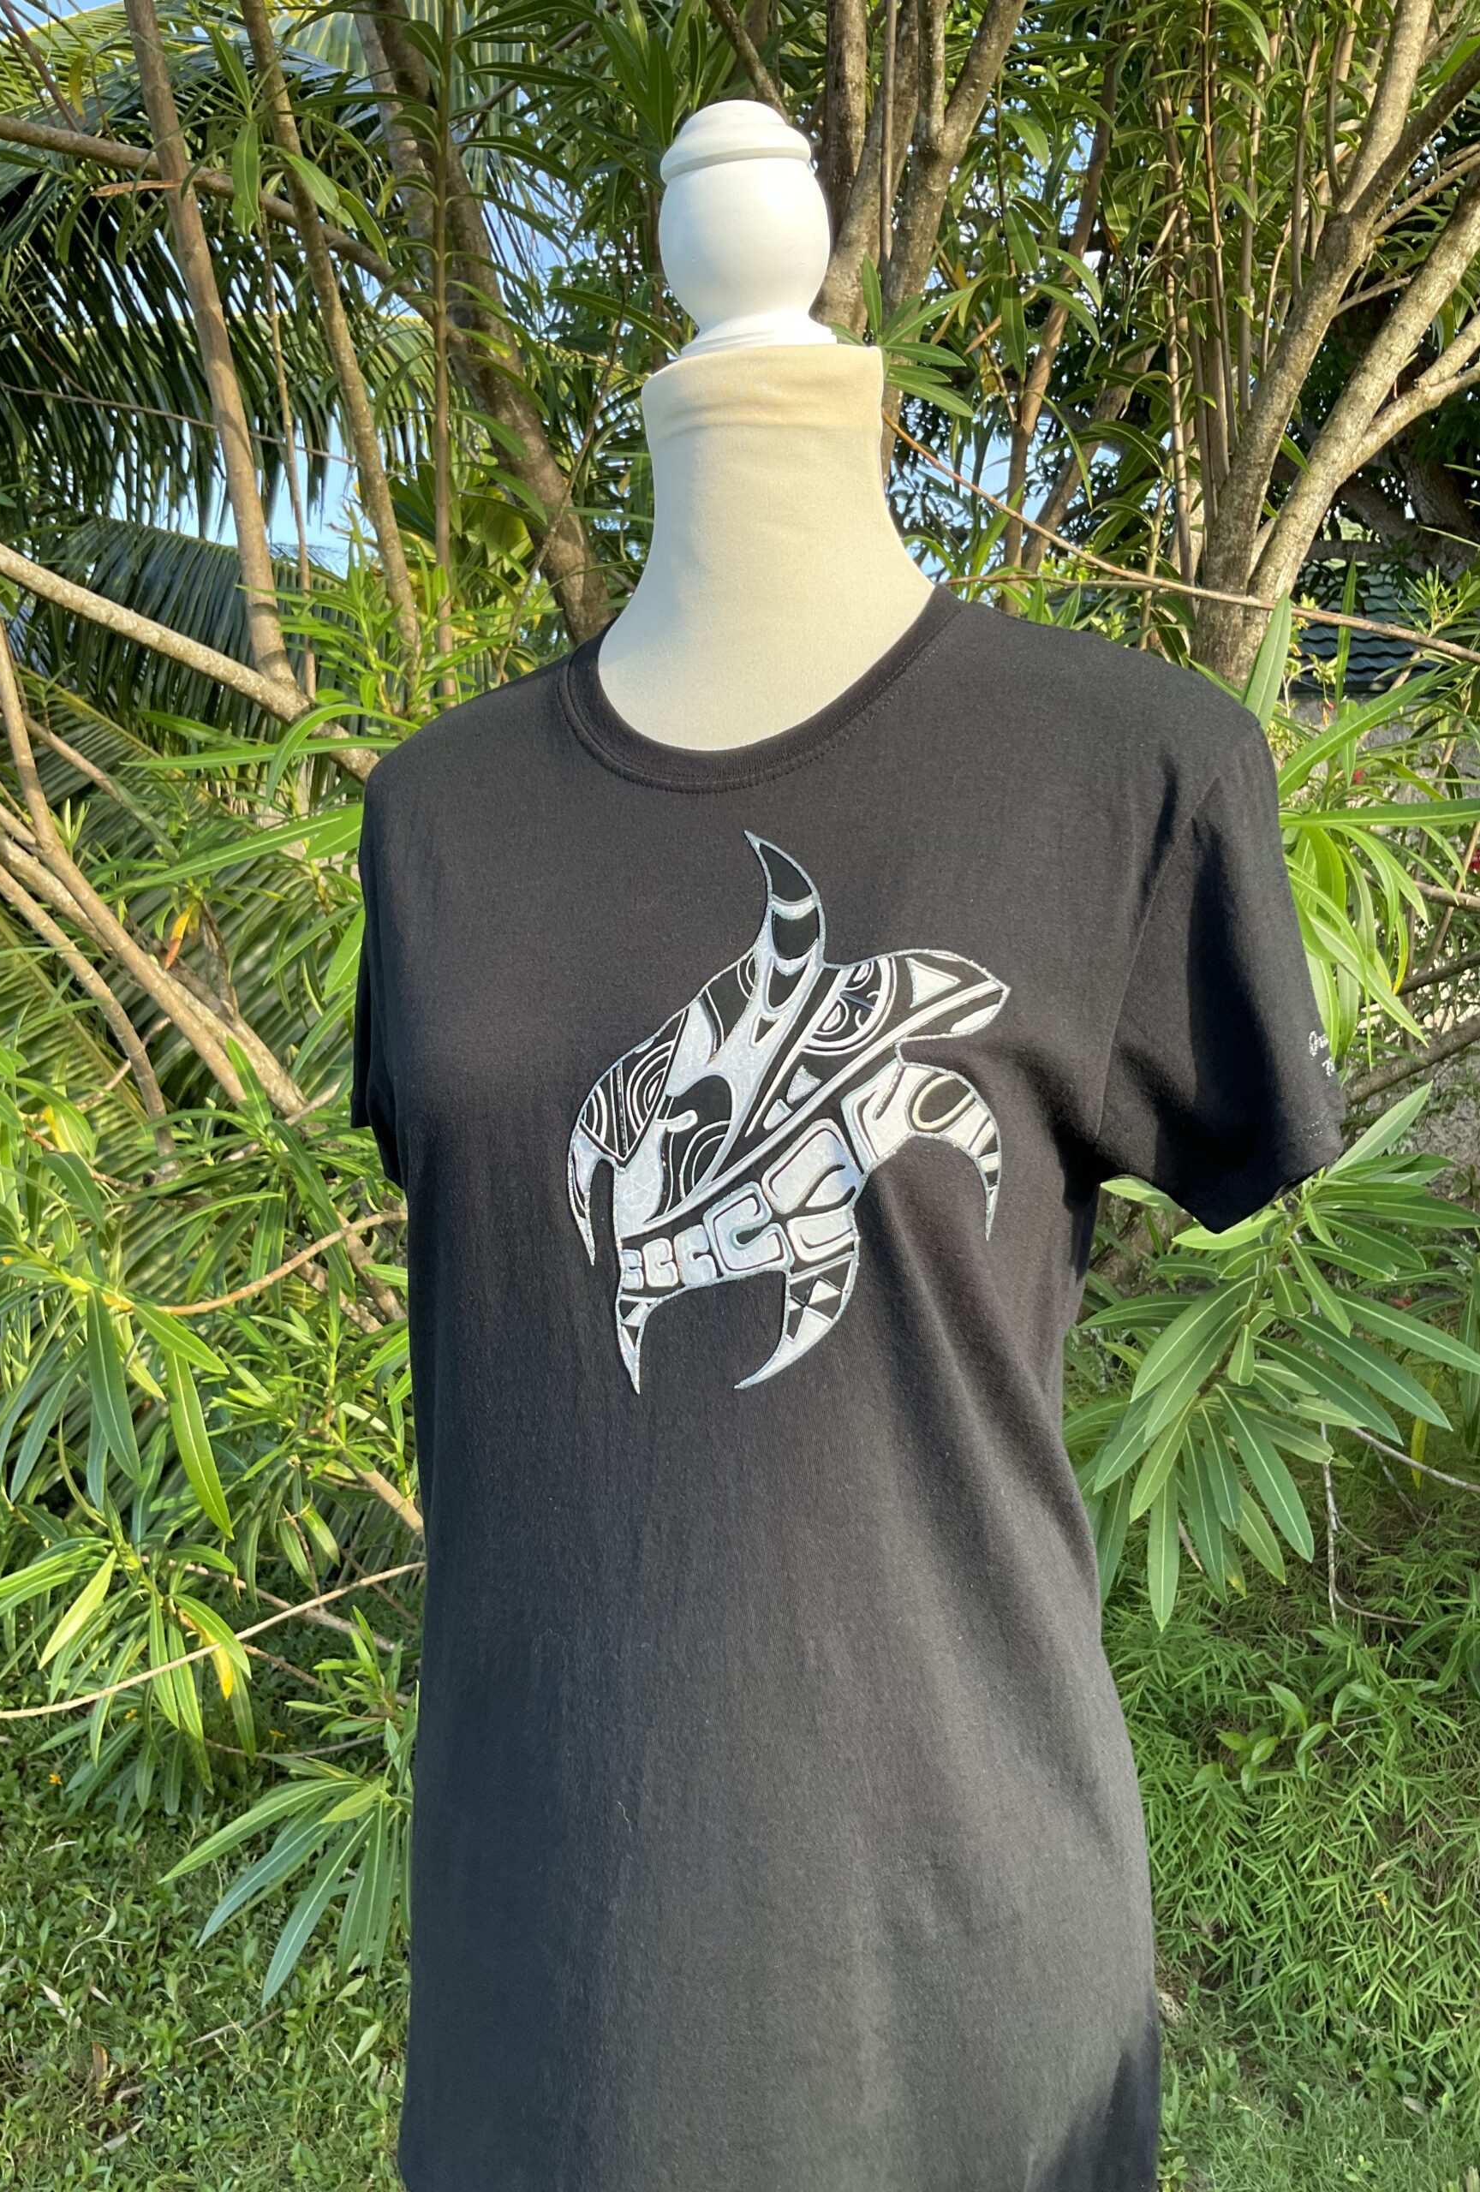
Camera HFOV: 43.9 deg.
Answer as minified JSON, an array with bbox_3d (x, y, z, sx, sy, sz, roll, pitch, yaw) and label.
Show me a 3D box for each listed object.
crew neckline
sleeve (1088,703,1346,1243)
[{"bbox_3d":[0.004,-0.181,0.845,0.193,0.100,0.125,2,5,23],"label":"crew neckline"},{"bbox_3d":[0.209,-0.054,0.797,0.115,0.220,0.140,2,5,23],"label":"sleeve"}]

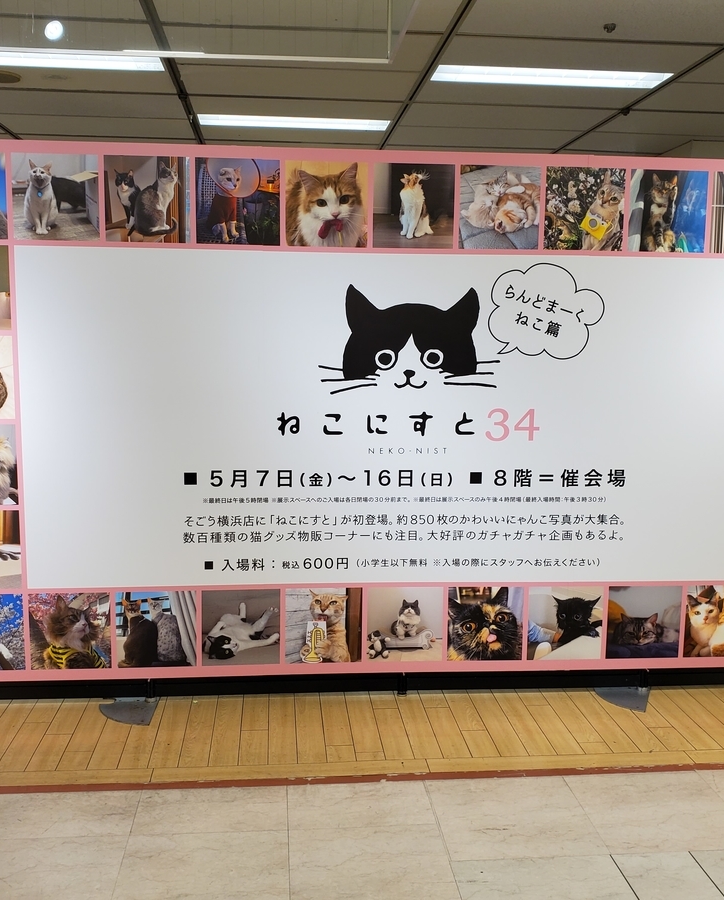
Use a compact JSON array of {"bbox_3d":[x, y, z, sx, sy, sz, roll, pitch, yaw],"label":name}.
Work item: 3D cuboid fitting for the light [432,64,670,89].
[{"bbox_3d":[0.997,-1.985,4.765,1.230,0.060,0.280,0,8,-5],"label":"light"}]

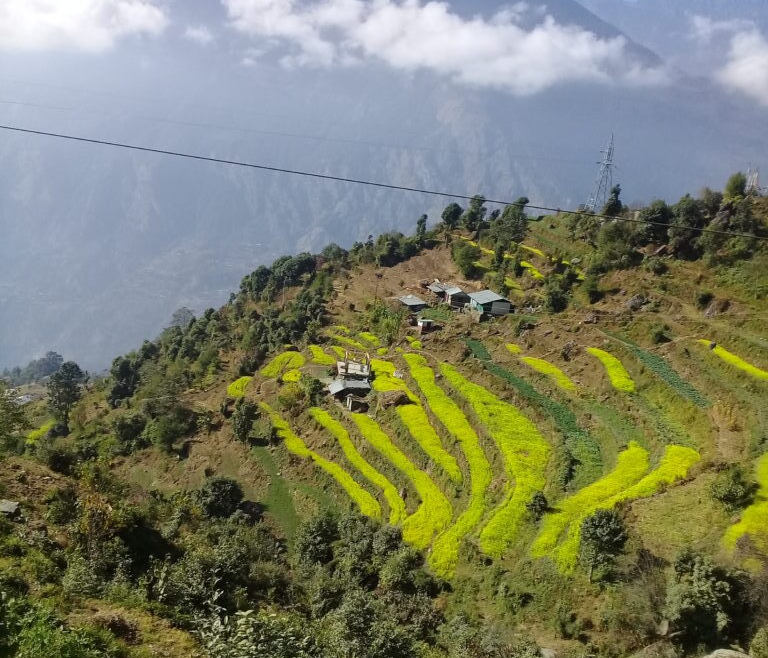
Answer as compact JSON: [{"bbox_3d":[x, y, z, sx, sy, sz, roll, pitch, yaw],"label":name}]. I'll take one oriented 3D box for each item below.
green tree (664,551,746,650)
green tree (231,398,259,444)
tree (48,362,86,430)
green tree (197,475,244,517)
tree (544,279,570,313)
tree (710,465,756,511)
[{"bbox_3d":[23.140,19.540,66.000,5.900,7.300,5.720,10,12,22],"label":"green tree"},{"bbox_3d":[-19.780,12.970,130.000,3.970,6.740,3.850,4,12,-8],"label":"green tree"},{"bbox_3d":[-51.240,10.890,148.000,6.460,11.640,6.260,1,12,-19],"label":"tree"},{"bbox_3d":[-18.360,18.810,103.000,5.390,4.620,5.230,3,12,-10],"label":"green tree"},{"bbox_3d":[31.790,-5.950,168.000,4.760,6.260,4.620,7,12,10],"label":"tree"},{"bbox_3d":[34.300,15.460,90.000,4.510,4.530,4.380,10,12,22],"label":"tree"}]

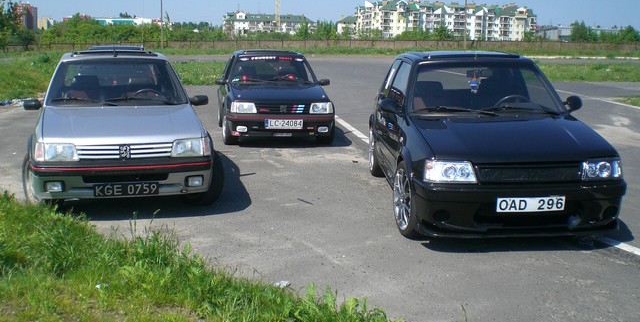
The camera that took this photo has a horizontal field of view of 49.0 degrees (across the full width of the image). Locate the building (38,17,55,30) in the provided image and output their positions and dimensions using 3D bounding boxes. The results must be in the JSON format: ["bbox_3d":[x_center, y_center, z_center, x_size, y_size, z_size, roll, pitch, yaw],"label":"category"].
[{"bbox_3d":[-248.016,-120.881,638.699,15.000,17.866,15.000,-6,12,-29],"label":"building"}]

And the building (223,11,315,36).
[{"bbox_3d":[-23.516,-62.472,325.082,43.000,12.269,13.000,0,10,0],"label":"building"}]

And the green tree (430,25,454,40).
[{"bbox_3d":[21.402,-22.065,123.037,4.300,3.266,4.000,0,10,0],"label":"green tree"}]

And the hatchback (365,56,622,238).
[{"bbox_3d":[1.426,-0.291,6.509,1.620,1.350,3.710,0,10,-2],"label":"hatchback"}]

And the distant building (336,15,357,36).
[{"bbox_3d":[12.755,-59.842,315.393,14.000,10.387,12.000,0,10,0],"label":"distant building"}]

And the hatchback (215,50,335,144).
[{"bbox_3d":[-0.763,-1.106,11.083,1.620,1.350,3.710,-2,10,-9],"label":"hatchback"}]

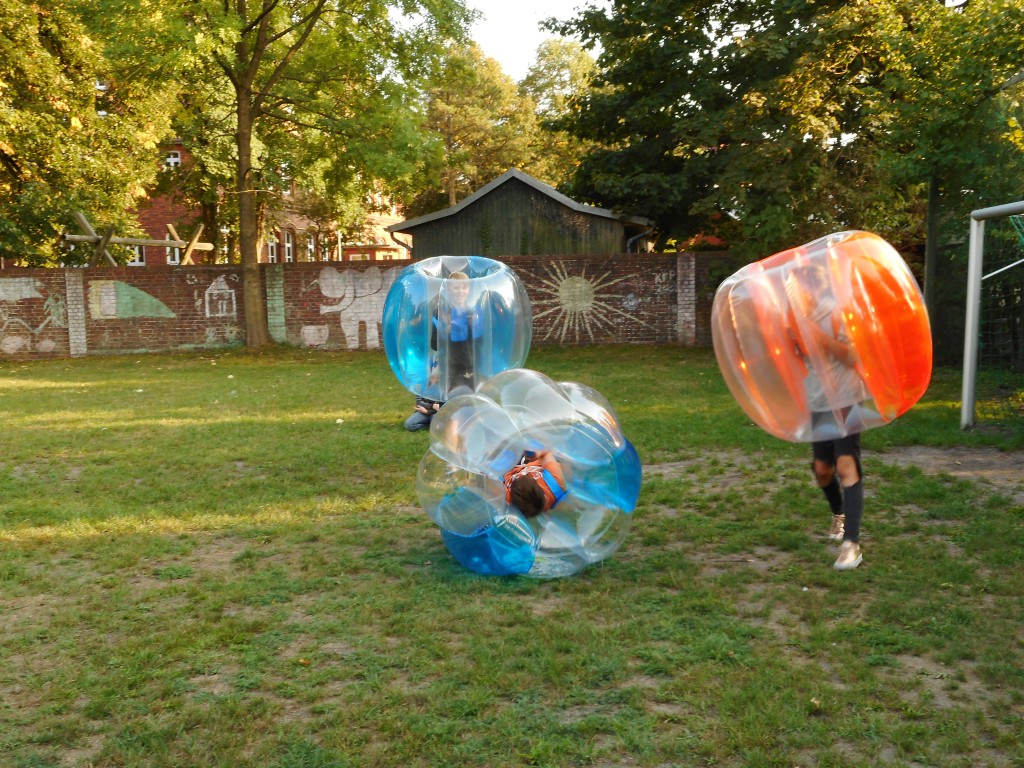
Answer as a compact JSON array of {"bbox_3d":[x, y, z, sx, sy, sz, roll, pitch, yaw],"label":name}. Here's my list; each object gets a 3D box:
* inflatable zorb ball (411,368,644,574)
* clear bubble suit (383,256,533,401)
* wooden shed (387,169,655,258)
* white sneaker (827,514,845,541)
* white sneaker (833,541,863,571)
[{"bbox_3d":[0.096,0.489,6.300,1.220,1.180,1.060,-1,6,-2],"label":"inflatable zorb ball"},{"bbox_3d":[-0.435,-0.447,9.200,1.200,1.030,1.200,-1,18,0],"label":"clear bubble suit"},{"bbox_3d":[0.459,-3.338,29.467,6.200,3.900,6.000,0,6,6],"label":"wooden shed"},{"bbox_3d":[1.999,0.871,7.062,0.100,0.115,0.265,1,6,20],"label":"white sneaker"},{"bbox_3d":[1.863,0.944,6.393,0.100,0.115,0.265,3,7,32],"label":"white sneaker"}]

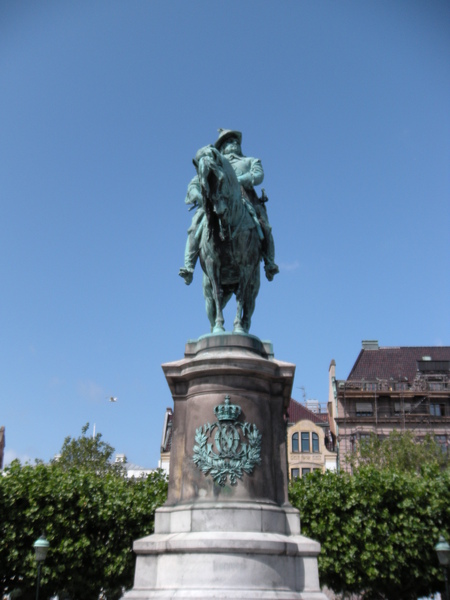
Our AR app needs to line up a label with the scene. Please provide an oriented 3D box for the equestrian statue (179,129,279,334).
[{"bbox_3d":[0.075,-1.095,16.734,1.662,4.088,3.400,1,-20,0],"label":"equestrian statue"}]

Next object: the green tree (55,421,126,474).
[{"bbox_3d":[-5.832,10.189,38.834,4.600,10.485,4.600,1,-20,0],"label":"green tree"}]

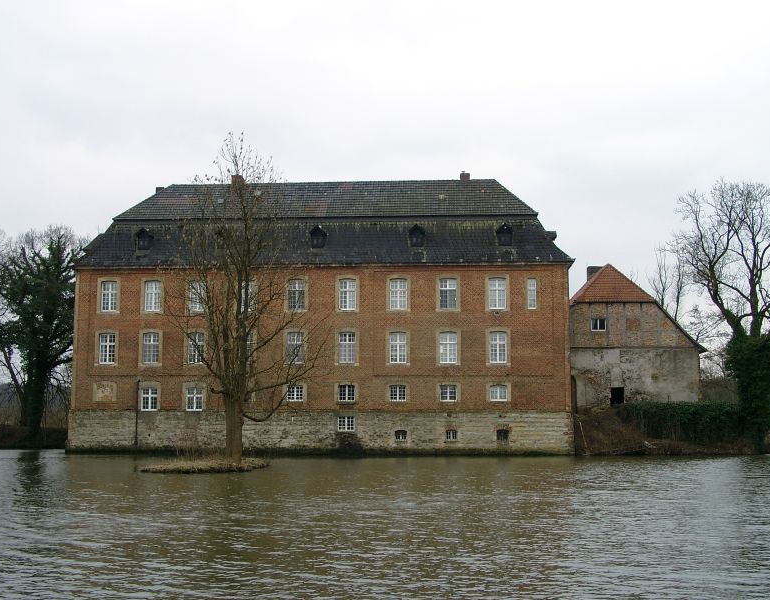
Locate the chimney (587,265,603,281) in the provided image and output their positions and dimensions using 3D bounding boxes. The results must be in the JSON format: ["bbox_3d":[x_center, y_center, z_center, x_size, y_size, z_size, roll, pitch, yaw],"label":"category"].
[{"bbox_3d":[18.760,-2.317,86.500,1.350,1.600,1.100,0,-7,4],"label":"chimney"}]

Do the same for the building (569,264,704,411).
[{"bbox_3d":[18.872,3.717,85.050,14.300,11.930,16.000,0,-7,4],"label":"building"}]

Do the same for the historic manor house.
[{"bbox_3d":[-4.241,0.836,72.088,34.410,20.700,12.200,0,-7,4],"label":"historic manor house"}]

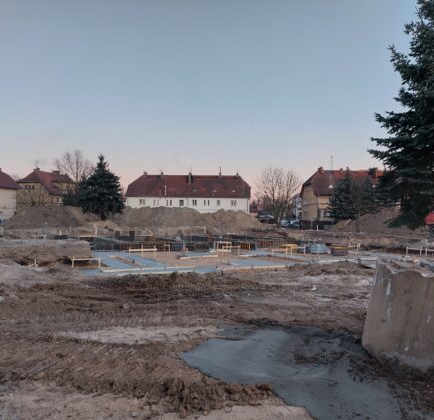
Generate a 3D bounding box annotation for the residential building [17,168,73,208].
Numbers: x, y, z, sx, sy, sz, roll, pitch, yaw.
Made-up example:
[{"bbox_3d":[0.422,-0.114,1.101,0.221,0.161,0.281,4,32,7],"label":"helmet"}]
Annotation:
[{"bbox_3d":[-38.481,-2.870,88.098,10.500,12.200,12.000,0,-1,13],"label":"residential building"}]

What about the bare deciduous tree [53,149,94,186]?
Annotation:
[{"bbox_3d":[-29.853,-4.838,82.110,9.000,16.000,9.000,0,-1,0],"label":"bare deciduous tree"}]

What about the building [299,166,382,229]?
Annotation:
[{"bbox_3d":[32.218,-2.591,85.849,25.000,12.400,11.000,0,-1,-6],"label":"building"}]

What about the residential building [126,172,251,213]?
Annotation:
[{"bbox_3d":[-6.713,-2.590,95.070,29.000,12.300,11.000,0,-1,1],"label":"residential building"}]

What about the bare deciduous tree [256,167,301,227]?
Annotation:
[{"bbox_3d":[10.307,-1.938,65.053,7.600,10.200,7.600,0,-1,0],"label":"bare deciduous tree"}]

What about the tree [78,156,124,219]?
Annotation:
[{"bbox_3d":[-19.314,-3.365,65.078,7.700,11.900,7.700,0,-1,0],"label":"tree"}]

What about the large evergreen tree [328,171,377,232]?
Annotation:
[{"bbox_3d":[22.777,-1.863,65.053,8.000,10.200,8.000,0,-1,0],"label":"large evergreen tree"}]

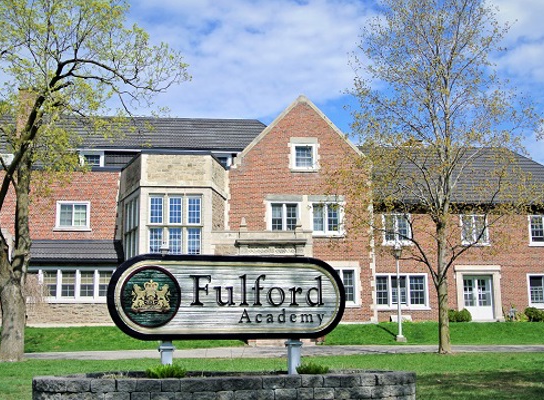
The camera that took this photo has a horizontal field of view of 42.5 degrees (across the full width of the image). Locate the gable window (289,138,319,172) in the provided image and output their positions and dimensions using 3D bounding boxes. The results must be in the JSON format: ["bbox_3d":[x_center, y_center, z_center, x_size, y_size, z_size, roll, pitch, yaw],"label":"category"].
[{"bbox_3d":[1.608,-2.244,35.427,1.503,1.797,0.200,0,-10,-4],"label":"gable window"}]

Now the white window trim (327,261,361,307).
[{"bbox_3d":[3.593,4.311,35.961,1.924,2.349,0.250,0,-10,-5],"label":"white window trim"}]

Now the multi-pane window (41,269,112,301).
[{"bbox_3d":[-9.539,4.229,34.379,3.751,1.772,0.250,0,-10,-5],"label":"multi-pane window"}]

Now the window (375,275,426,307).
[{"bbox_3d":[7.014,4.943,38.253,2.919,1.737,0.150,0,-10,-4],"label":"window"}]

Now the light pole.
[{"bbox_3d":[5.526,4.017,30.683,0.450,4.244,0.450,0,-10,-4],"label":"light pole"}]

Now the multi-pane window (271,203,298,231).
[{"bbox_3d":[0.647,0.948,36.314,1.512,1.705,0.200,0,-10,-5],"label":"multi-pane window"}]

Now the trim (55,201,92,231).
[{"bbox_3d":[-9.817,0.785,34.492,1.765,1.547,0.200,0,-10,-4],"label":"trim"}]

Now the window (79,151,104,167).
[{"bbox_3d":[-9.675,-2.194,37.694,1.294,0.901,0.200,0,-10,-5],"label":"window"}]

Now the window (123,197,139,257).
[{"bbox_3d":[-6.624,1.450,32.821,0.170,2.848,3.292,4,-11,-23],"label":"window"}]

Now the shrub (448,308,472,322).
[{"bbox_3d":[10.483,6.439,39.023,1.318,0.770,1.000,0,-10,-5],"label":"shrub"}]

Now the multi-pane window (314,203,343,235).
[{"bbox_3d":[2.892,0.992,36.509,1.581,1.740,0.200,0,-10,-5],"label":"multi-pane window"}]

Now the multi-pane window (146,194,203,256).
[{"bbox_3d":[-4.323,1.152,31.332,2.430,2.848,0.170,0,-10,-4],"label":"multi-pane window"}]

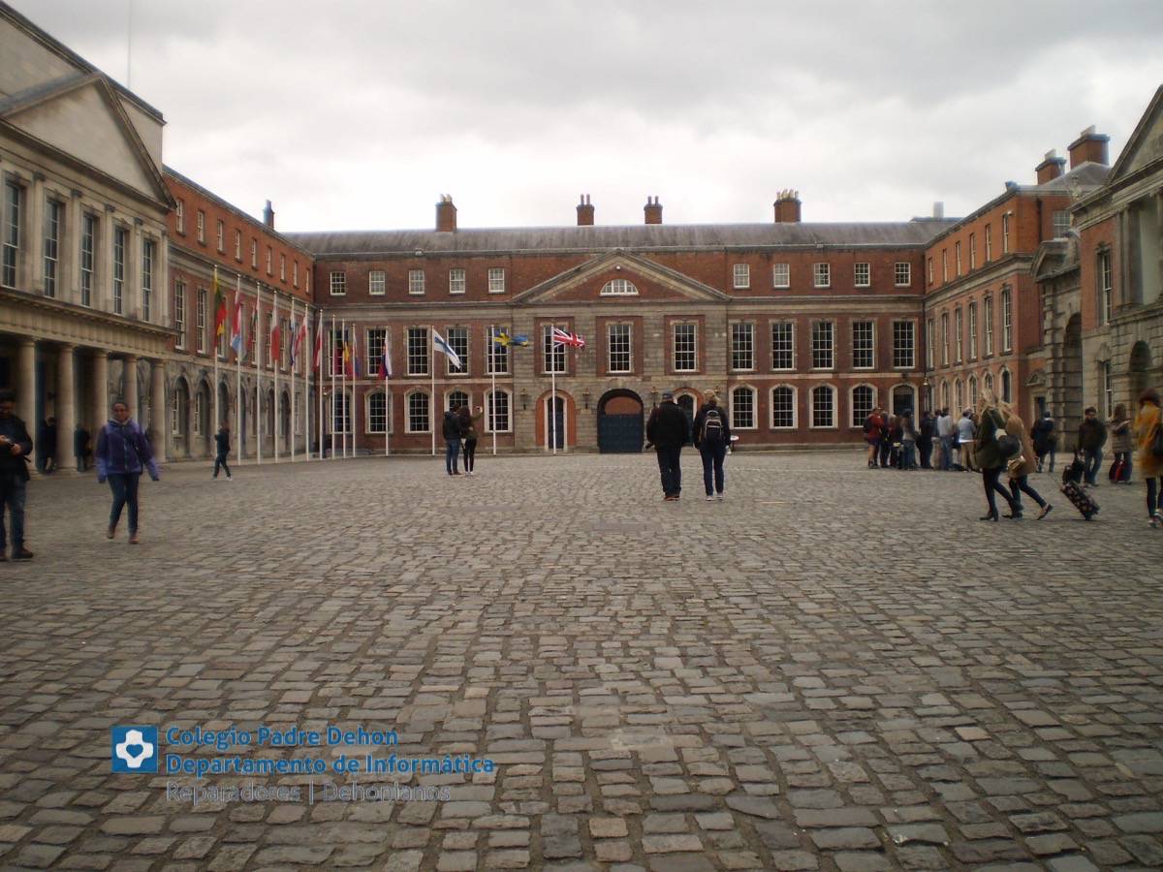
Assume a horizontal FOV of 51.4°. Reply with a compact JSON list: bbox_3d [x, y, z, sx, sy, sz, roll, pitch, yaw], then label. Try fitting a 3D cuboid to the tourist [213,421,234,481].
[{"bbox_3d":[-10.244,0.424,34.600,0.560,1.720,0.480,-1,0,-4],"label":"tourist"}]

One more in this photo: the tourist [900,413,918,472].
[{"bbox_3d":[9.479,0.140,35.000,0.380,1.720,0.460,-1,0,-39],"label":"tourist"}]

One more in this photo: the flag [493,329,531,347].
[{"bbox_3d":[-4.292,-5.991,74.400,2.250,1.080,0.350,-1,0,2],"label":"flag"}]

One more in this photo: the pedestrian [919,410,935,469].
[{"bbox_3d":[10.269,0.124,35.900,0.520,1.710,0.380,-1,0,20],"label":"pedestrian"}]

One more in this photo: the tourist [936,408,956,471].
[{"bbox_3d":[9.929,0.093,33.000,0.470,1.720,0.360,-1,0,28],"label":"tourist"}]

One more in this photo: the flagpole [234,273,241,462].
[{"bbox_3d":[-14.248,-2.726,50.400,0.130,8.000,0.130,-1,0,2],"label":"flagpole"}]

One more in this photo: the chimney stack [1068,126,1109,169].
[{"bbox_3d":[28.046,-15.962,66.941,1.250,2.300,2.600,-1,0,2],"label":"chimney stack"}]

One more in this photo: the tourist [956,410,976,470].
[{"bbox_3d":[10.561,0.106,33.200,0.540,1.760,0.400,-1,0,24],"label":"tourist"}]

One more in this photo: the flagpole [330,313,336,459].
[{"bbox_3d":[-13.717,-2.684,67.000,0.120,8.000,0.120,-1,0,2],"label":"flagpole"}]

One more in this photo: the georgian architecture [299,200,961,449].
[{"bbox_3d":[2.712,-7.559,84.969,42.500,17.400,12.500,-1,0,2],"label":"georgian architecture"}]

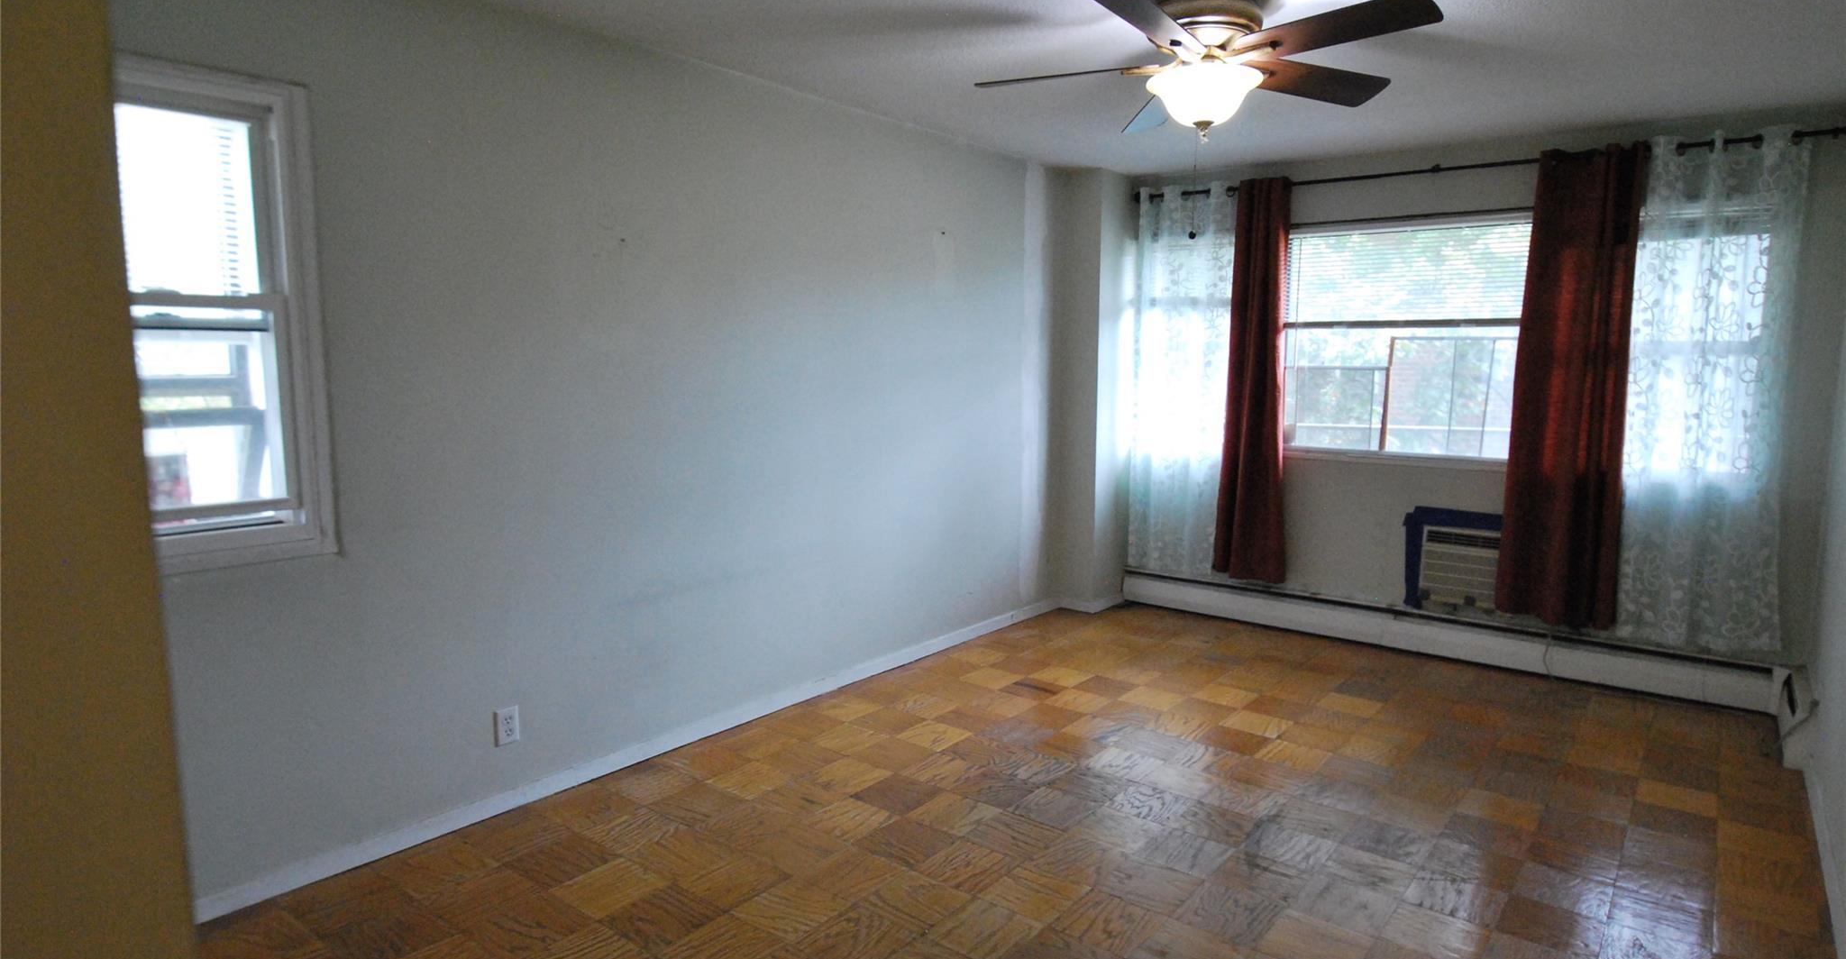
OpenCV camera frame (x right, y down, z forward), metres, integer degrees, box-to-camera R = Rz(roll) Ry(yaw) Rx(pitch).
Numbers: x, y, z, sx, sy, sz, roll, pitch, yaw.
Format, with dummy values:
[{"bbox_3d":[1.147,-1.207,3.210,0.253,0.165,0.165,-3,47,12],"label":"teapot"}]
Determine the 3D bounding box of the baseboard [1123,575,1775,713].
[{"bbox_3d":[2.314,0.738,4.858,2.910,0.200,0.075,6,9,38],"label":"baseboard"}]

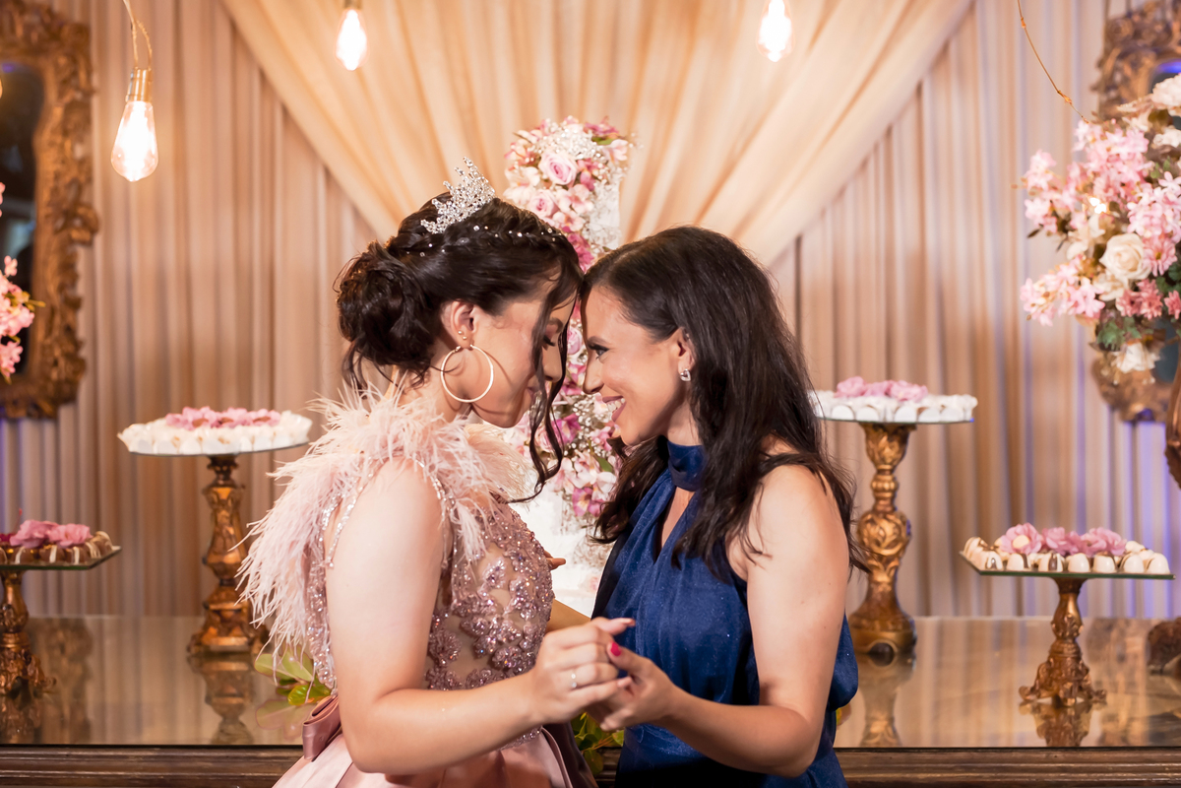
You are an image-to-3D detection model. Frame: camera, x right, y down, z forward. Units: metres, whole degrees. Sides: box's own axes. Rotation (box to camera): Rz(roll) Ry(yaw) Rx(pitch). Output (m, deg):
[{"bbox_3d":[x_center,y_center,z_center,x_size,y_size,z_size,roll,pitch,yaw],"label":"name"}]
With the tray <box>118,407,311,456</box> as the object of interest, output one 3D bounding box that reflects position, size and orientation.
[{"bbox_3d":[-0.654,0.058,2.866,0.325,0.079,0.325,0,4,0],"label":"tray"}]

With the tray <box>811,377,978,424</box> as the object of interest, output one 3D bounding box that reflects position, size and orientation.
[{"bbox_3d":[0.528,0.009,2.862,0.300,0.076,0.300,0,4,0],"label":"tray"}]

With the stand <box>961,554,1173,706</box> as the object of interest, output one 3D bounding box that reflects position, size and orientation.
[{"bbox_3d":[0.735,0.368,2.540,0.285,0.216,0.220,0,4,4],"label":"stand"}]

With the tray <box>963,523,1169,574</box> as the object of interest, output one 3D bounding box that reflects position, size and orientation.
[{"bbox_3d":[0.731,0.232,2.530,0.285,0.069,0.220,0,4,4],"label":"tray"}]

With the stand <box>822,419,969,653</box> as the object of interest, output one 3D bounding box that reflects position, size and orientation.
[{"bbox_3d":[0.528,0.247,2.878,0.285,0.413,0.285,0,4,0],"label":"stand"}]

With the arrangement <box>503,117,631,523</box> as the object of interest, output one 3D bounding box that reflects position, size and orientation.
[{"bbox_3d":[-0.041,-0.121,2.778,0.225,0.683,0.220,0,4,0],"label":"arrangement"}]

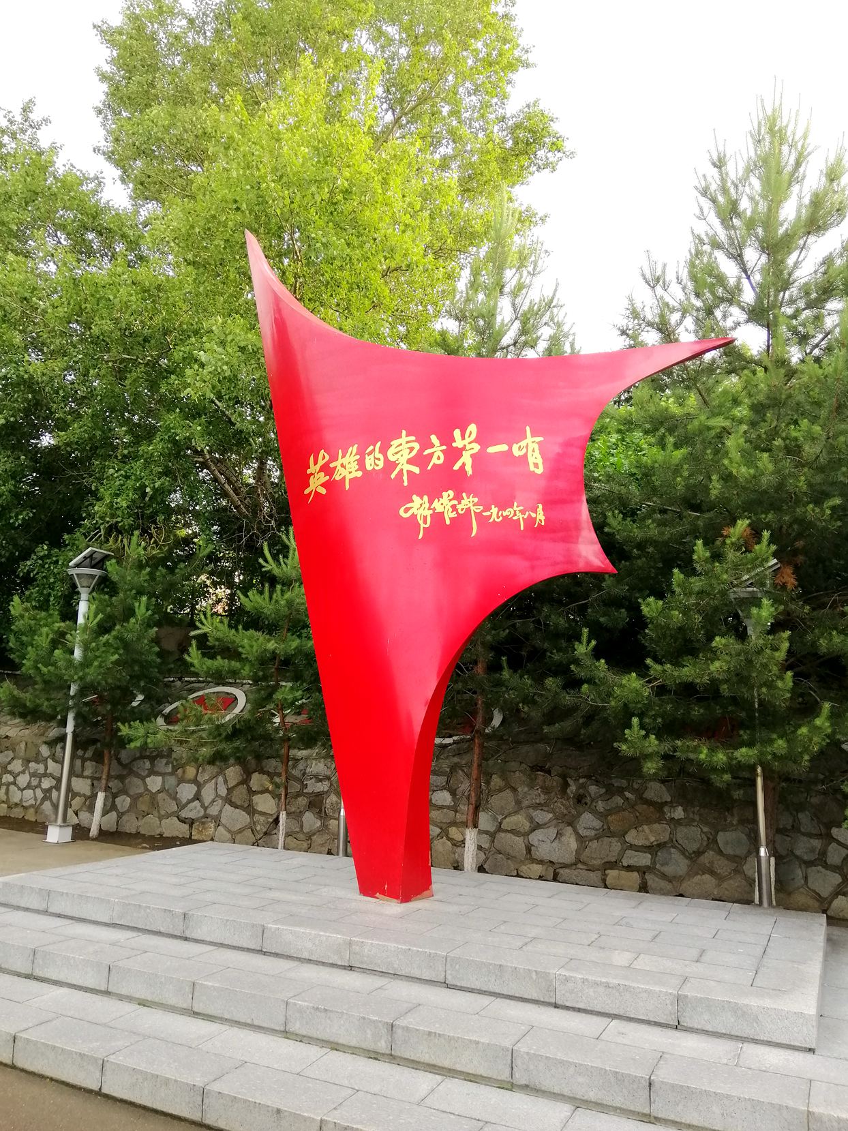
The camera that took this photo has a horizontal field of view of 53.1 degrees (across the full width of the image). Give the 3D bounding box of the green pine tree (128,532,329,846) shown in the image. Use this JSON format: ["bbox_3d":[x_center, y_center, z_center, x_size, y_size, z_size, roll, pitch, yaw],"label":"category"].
[{"bbox_3d":[-1.338,1.131,7.693,2.052,2.948,1.890,-3,-11,26],"label":"green pine tree"}]

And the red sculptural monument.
[{"bbox_3d":[0.085,-0.429,5.828,3.861,5.135,0.800,-3,-11,26],"label":"red sculptural monument"}]

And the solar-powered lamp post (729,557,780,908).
[{"bbox_3d":[2.227,1.134,5.637,0.356,2.392,0.356,-3,-11,26],"label":"solar-powered lamp post"}]

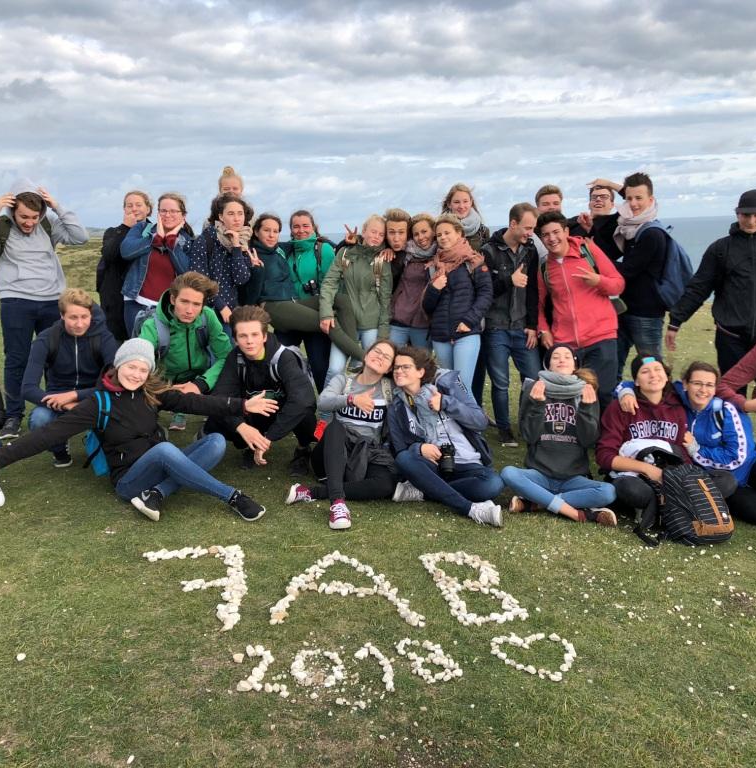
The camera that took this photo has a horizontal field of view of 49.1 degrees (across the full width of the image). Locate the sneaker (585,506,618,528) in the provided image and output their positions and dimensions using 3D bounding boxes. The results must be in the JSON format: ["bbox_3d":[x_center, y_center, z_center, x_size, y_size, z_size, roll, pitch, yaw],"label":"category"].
[{"bbox_3d":[1.071,0.635,3.970,0.095,0.090,0.240,-8,11,-43],"label":"sneaker"}]

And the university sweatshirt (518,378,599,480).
[{"bbox_3d":[0.994,0.256,4.560,0.460,0.580,0.360,-1,11,7],"label":"university sweatshirt"}]

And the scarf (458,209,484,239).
[{"bbox_3d":[0.677,-1.194,6.200,0.270,0.220,0.240,-2,11,-6],"label":"scarf"}]

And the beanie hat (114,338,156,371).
[{"bbox_3d":[-1.206,-0.147,4.120,0.200,0.175,0.220,-6,4,-11],"label":"beanie hat"}]

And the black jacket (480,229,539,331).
[{"bbox_3d":[0.889,-0.700,5.600,0.450,0.680,0.310,-7,11,-25],"label":"black jacket"}]

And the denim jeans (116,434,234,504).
[{"bbox_3d":[-1.052,0.426,4.280,0.560,0.360,0.520,4,12,30],"label":"denim jeans"}]

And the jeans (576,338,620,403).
[{"bbox_3d":[1.410,0.057,5.550,0.420,0.920,0.300,0,11,9],"label":"jeans"}]

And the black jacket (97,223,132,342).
[{"bbox_3d":[-1.927,-0.752,6.200,0.460,0.880,0.380,-5,11,-17],"label":"black jacket"}]

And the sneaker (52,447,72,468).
[{"bbox_3d":[-1.974,0.432,5.159,0.105,0.115,0.285,-7,11,-24],"label":"sneaker"}]

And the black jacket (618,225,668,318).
[{"bbox_3d":[1.714,-0.747,5.450,0.370,0.660,0.440,-8,12,-27],"label":"black jacket"}]

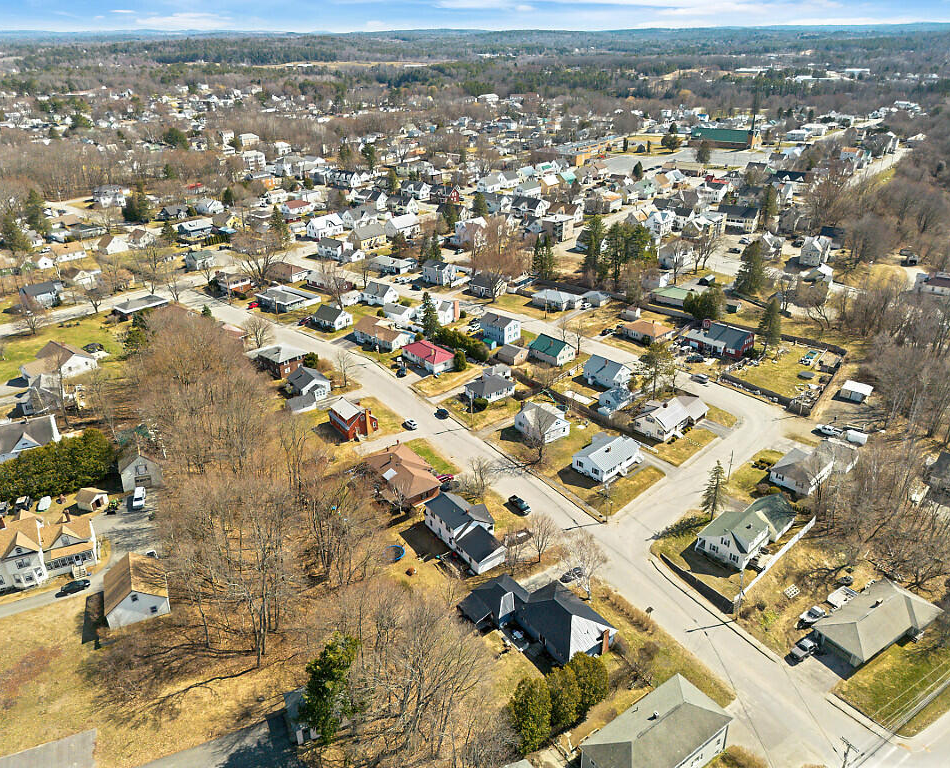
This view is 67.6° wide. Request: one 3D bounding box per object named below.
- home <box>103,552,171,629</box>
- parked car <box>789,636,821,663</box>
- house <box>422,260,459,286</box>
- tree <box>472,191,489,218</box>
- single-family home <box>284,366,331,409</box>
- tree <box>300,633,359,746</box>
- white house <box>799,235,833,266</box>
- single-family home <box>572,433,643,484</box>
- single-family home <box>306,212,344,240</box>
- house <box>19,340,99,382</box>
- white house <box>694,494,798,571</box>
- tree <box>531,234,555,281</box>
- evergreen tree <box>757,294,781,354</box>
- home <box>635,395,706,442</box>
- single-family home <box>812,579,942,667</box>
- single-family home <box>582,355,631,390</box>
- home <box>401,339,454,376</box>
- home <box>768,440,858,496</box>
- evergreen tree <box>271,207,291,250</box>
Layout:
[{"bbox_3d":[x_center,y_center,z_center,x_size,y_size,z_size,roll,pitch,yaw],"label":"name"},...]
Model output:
[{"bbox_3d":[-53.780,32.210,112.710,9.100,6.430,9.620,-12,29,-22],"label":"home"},{"bbox_3d":[53.680,43.520,115.930,4.600,1.700,1.880,-15,30,-27],"label":"parked car"},{"bbox_3d":[-14.760,-46.800,294.120,11.210,7.780,8.690,18,32,33],"label":"house"},{"bbox_3d":[2.940,-97.670,386.580,9.480,15.120,9.480,0,26,0],"label":"tree"},{"bbox_3d":[-45.010,0.900,188.910,12.900,6.000,14.700,-18,32,-32],"label":"single-family home"},{"bbox_3d":[-19.320,40.980,94.940,6.400,17.500,6.400,0,26,0],"label":"tree"},{"bbox_3d":[143.560,-56.110,299.720,10.300,9.300,14.000,12,29,22],"label":"white house"},{"bbox_3d":[29.790,15.930,160.390,13.670,4.500,8.800,-23,34,-38],"label":"single-family home"},{"bbox_3d":[-77.170,-81.230,363.920,10.100,9.390,16.060,21,33,36],"label":"single-family home"},{"bbox_3d":[-120.670,-6.740,203.800,15.100,6.400,16.800,24,35,39],"label":"house"},{"bbox_3d":[52.840,26.120,136.900,11.000,7.200,22.300,23,34,38],"label":"white house"},{"bbox_3d":[26.750,-48.590,274.580,8.950,18.650,8.950,0,26,0],"label":"tree"},{"bbox_3d":[88.200,-16.660,209.720,6.680,18.710,6.680,0,26,0],"label":"evergreen tree"},{"bbox_3d":[48.790,7.090,176.130,11.000,6.300,19.200,24,35,39],"label":"home"},{"bbox_3d":[65.220,38.070,115.260,21.000,5.100,9.600,-16,31,-29],"label":"single-family home"},{"bbox_3d":[38.820,-4.340,208.310,8.890,6.160,10.810,-23,34,-37],"label":"single-family home"},{"bbox_3d":[-14.030,-8.780,210.130,8.200,4.400,16.000,-23,34,-38],"label":"home"},{"bbox_3d":[75.720,16.550,157.020,11.100,6.400,21.800,23,35,38],"label":"home"},{"bbox_3d":[-87.430,-69.580,316.760,7.980,19.530,7.980,0,26,0],"label":"evergreen tree"}]

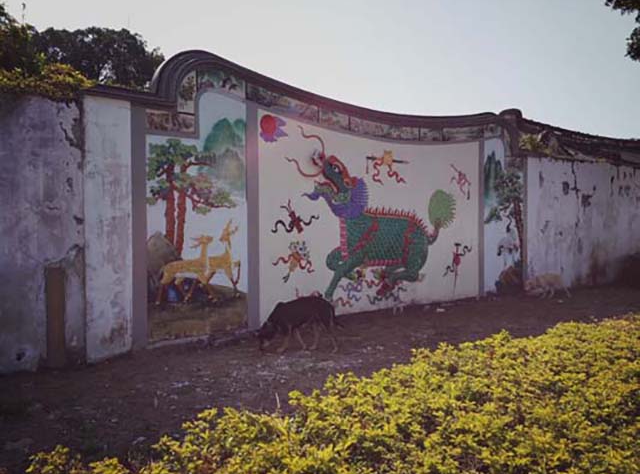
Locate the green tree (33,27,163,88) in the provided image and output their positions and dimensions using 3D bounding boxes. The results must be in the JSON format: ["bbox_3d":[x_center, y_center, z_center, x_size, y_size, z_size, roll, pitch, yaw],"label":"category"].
[{"bbox_3d":[-7.500,-3.200,18.500,4.700,7.600,4.500,-1,2,-22],"label":"green tree"}]

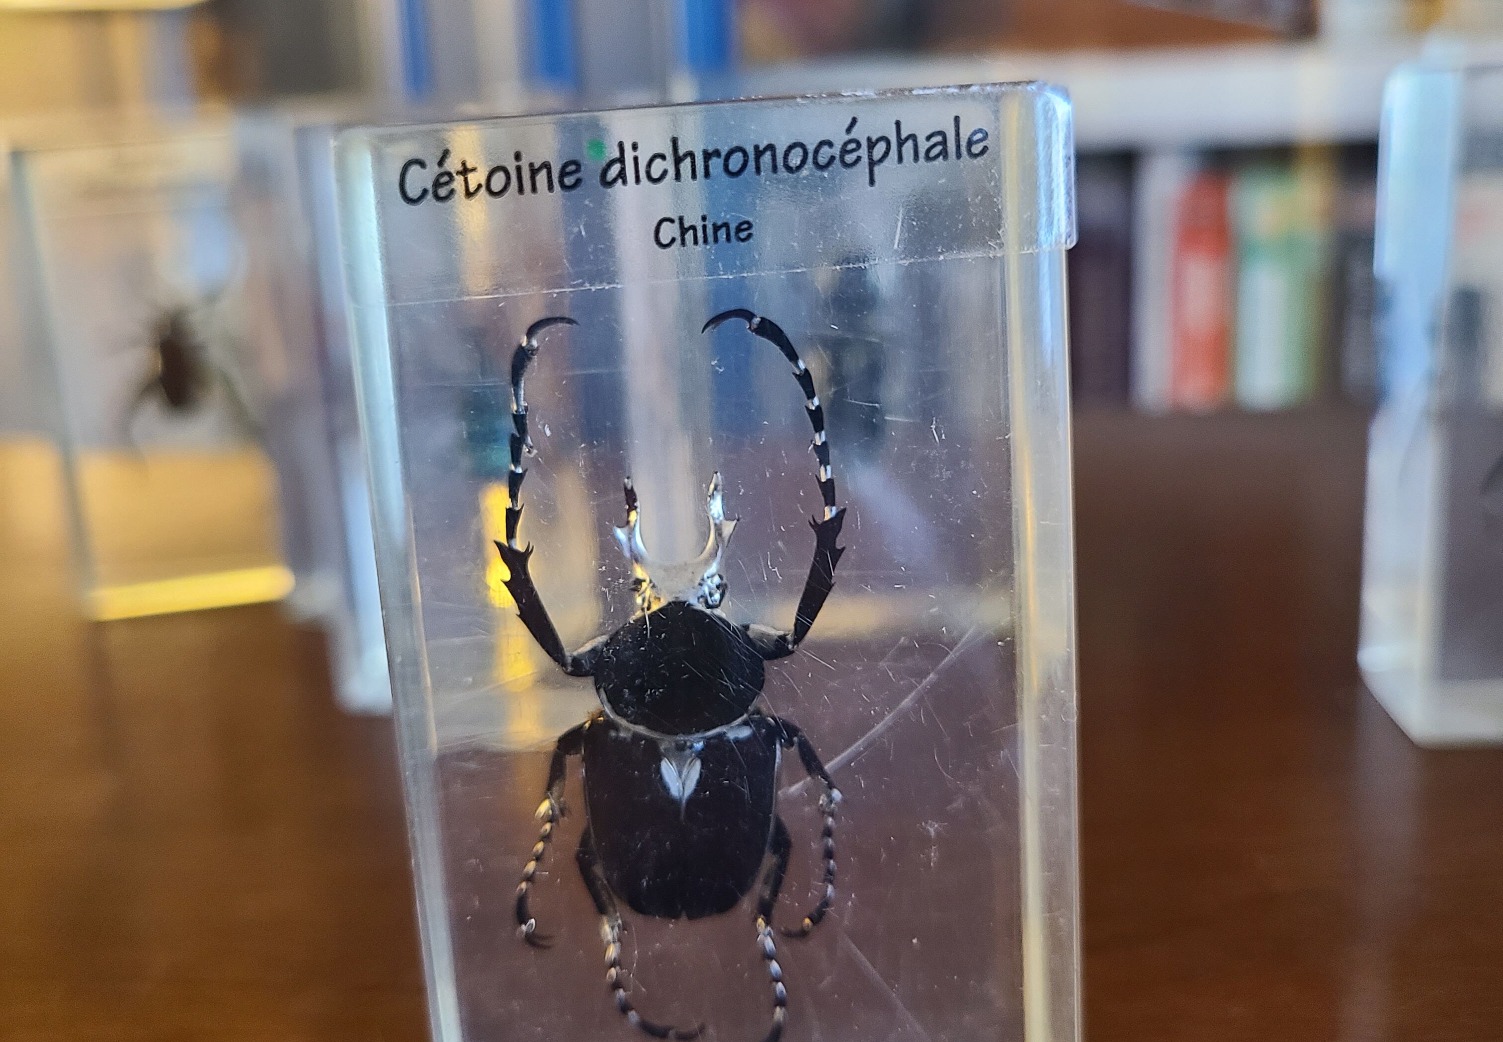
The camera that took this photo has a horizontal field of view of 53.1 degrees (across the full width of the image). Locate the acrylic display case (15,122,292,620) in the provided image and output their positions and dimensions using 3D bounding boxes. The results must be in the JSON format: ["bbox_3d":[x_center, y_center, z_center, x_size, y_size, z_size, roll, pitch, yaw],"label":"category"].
[{"bbox_3d":[-0.090,-0.024,0.245,0.040,0.073,0.023,-7,16,-13],"label":"acrylic display case"}]

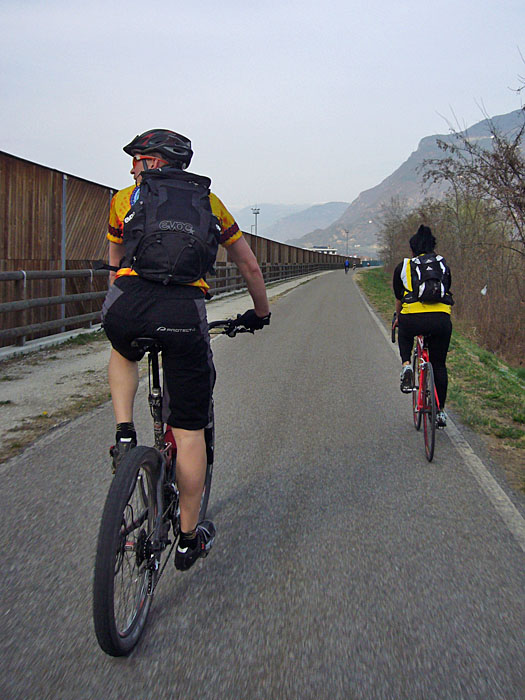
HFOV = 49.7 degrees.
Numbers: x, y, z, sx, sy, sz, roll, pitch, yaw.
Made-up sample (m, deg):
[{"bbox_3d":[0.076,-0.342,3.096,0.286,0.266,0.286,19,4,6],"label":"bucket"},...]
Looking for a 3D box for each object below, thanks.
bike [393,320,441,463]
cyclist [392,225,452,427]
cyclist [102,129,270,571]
[{"bbox_3d":[1.215,0.225,4.280,0.450,0.960,1.640,1,7,10],"label":"bike"},{"bbox_3d":[1.210,-0.170,4.250,0.480,1.520,0.880,1,7,10],"label":"cyclist"},{"bbox_3d":[-0.365,-0.030,2.430,0.680,1.710,0.900,1,7,9],"label":"cyclist"}]

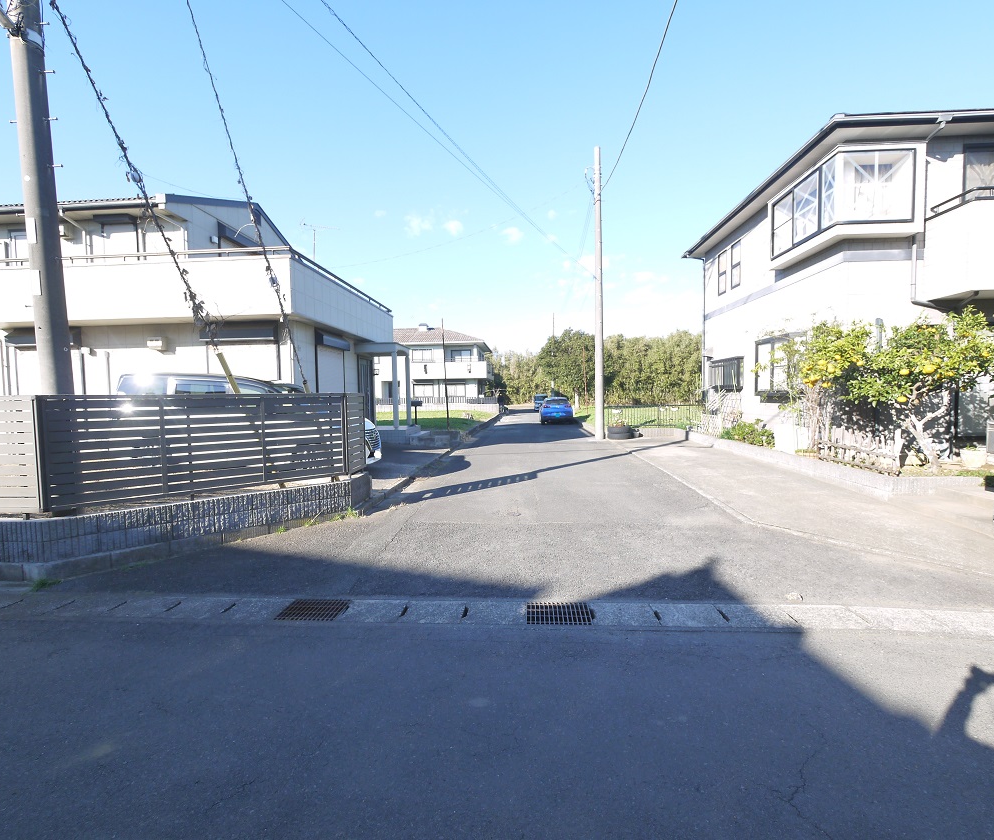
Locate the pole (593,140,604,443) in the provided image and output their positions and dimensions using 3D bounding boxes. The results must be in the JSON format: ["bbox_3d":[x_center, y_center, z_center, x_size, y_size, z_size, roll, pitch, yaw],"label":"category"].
[{"bbox_3d":[3.561,-4.353,15.860,0.340,10.110,0.340,0,3,4],"label":"pole"}]

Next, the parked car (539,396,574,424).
[{"bbox_3d":[3.462,-0.616,26.822,1.770,1.550,4.280,0,3,4],"label":"parked car"}]

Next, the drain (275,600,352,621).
[{"bbox_3d":[-1.471,1.550,3.658,0.480,0.050,0.360,-1,3,2],"label":"drain"}]

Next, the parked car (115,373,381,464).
[{"bbox_3d":[-4.678,0.085,9.156,4.920,1.930,1.850,0,3,4],"label":"parked car"}]

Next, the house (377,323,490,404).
[{"bbox_3d":[-6.662,-4.873,43.438,11.800,7.900,9.000,0,3,4],"label":"house"}]

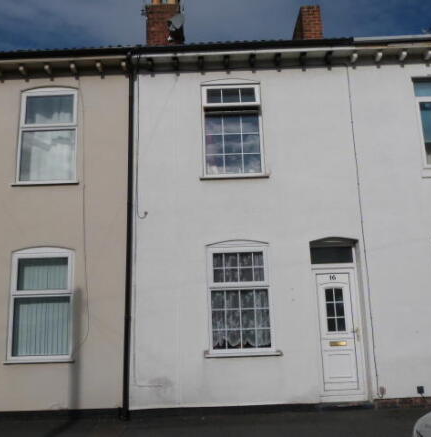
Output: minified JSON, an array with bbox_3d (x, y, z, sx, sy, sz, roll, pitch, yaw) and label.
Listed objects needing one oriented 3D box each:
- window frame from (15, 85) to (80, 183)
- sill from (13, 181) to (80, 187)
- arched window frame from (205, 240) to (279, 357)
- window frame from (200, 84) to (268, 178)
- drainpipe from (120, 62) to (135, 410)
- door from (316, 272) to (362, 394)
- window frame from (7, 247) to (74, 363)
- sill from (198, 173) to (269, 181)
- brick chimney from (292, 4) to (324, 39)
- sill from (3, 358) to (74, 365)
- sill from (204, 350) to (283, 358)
[{"bbox_3d":[-2.795,-1.401,7.139,1.021,1.729,0.100,-2,-10,1],"label":"window frame"},{"bbox_3d":[-2.867,-0.594,7.168,1.150,0.050,0.130,-2,-10,0],"label":"sill"},{"bbox_3d":[0.378,1.222,6.580,0.990,1.722,0.100,-2,-10,1],"label":"arched window frame"},{"bbox_3d":[0.308,-1.532,7.345,1.031,1.691,0.080,-2,-10,0],"label":"window frame"},{"bbox_3d":[-1.425,0.111,6.961,0.100,5.973,0.120,-2,-10,0],"label":"drainpipe"},{"bbox_3d":[1.994,1.831,6.849,0.650,1.921,0.070,-2,-10,0],"label":"door"},{"bbox_3d":[-2.698,1.338,6.632,1.034,1.761,0.100,-2,-10,1],"label":"window frame"},{"bbox_3d":[0.316,-0.662,6.877,1.116,0.064,0.120,-2,-10,1],"label":"sill"},{"bbox_3d":[2.146,-4.151,9.810,0.442,0.988,1.100,-2,-10,1],"label":"brick chimney"},{"bbox_3d":[-2.766,2.264,6.672,1.126,0.050,0.130,-2,-10,0],"label":"sill"},{"bbox_3d":[0.427,2.055,6.379,1.166,0.069,0.130,-2,-10,1],"label":"sill"}]

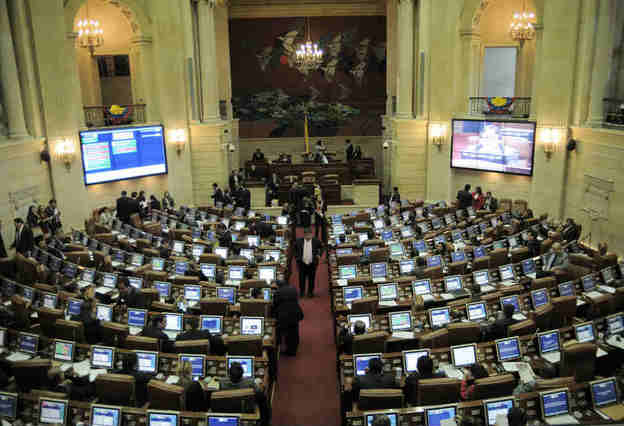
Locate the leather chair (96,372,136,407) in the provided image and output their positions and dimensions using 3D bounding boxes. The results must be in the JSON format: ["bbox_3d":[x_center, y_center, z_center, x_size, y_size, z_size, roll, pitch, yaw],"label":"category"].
[{"bbox_3d":[-2.505,2.577,6.625,0.600,1.080,0.620,1,13,8],"label":"leather chair"}]

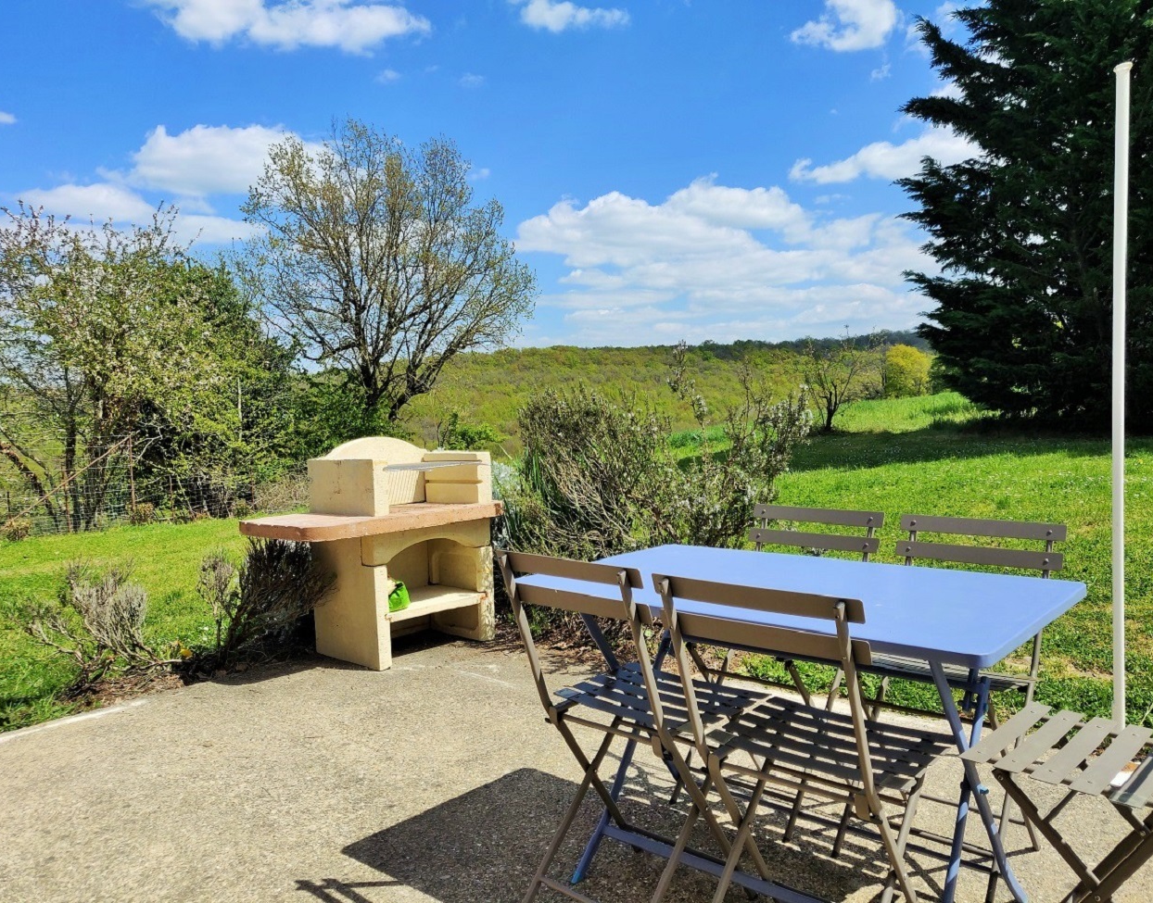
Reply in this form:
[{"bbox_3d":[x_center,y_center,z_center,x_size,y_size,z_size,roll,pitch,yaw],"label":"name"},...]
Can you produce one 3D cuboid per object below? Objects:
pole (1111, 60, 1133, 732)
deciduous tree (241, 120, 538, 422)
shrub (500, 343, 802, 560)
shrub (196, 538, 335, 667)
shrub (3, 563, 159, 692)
[{"bbox_3d":[1.646,-0.076,2.633,0.060,2.166,0.060,-1,2,0],"label":"pole"},{"bbox_3d":[-4.039,-3.402,19.000,6.200,7.600,5.800,-1,2,0],"label":"deciduous tree"},{"bbox_3d":[0.463,0.163,4.950,1.600,1.500,1.300,-1,2,0],"label":"shrub"},{"bbox_3d":[-1.516,0.732,4.240,0.620,0.600,0.580,-1,2,0],"label":"shrub"},{"bbox_3d":[-2.206,0.774,3.880,0.620,0.530,0.550,-1,2,0],"label":"shrub"}]

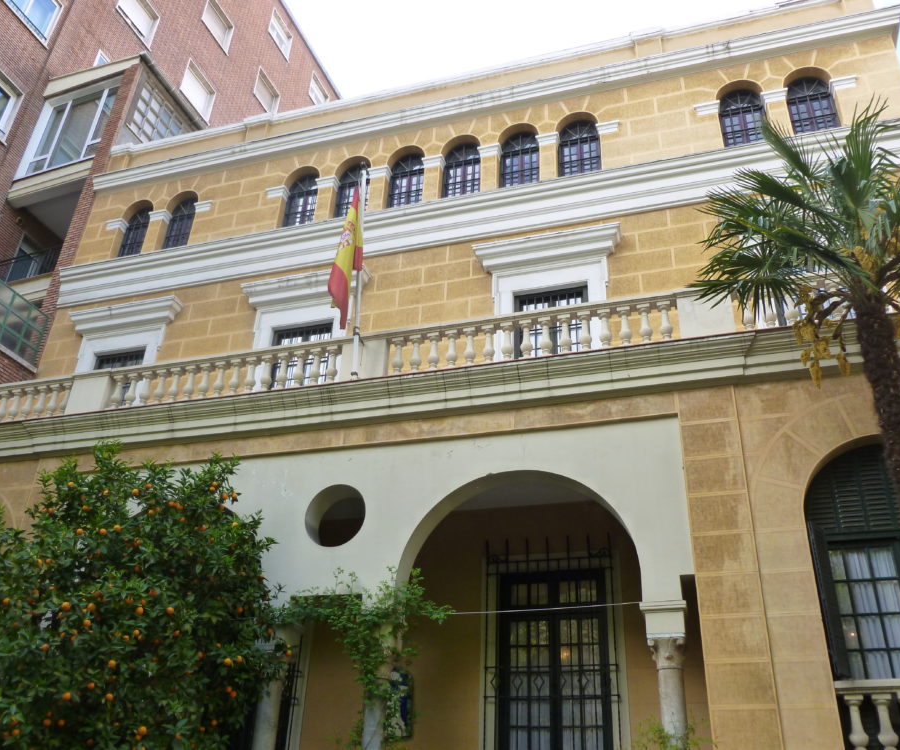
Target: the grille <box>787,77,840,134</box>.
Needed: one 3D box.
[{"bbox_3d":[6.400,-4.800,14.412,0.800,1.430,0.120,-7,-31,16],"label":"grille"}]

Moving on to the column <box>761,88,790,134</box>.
[{"bbox_3d":[5.148,-3.962,12.616,0.390,1.100,0.260,-7,-30,16],"label":"column"}]

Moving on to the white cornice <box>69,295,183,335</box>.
[{"bbox_3d":[-5.888,-1.035,14.576,2.250,0.400,0.263,-7,-30,16],"label":"white cornice"}]

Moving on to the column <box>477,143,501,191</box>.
[{"bbox_3d":[0.775,-3.941,15.711,0.430,1.170,0.310,-7,-31,16],"label":"column"}]

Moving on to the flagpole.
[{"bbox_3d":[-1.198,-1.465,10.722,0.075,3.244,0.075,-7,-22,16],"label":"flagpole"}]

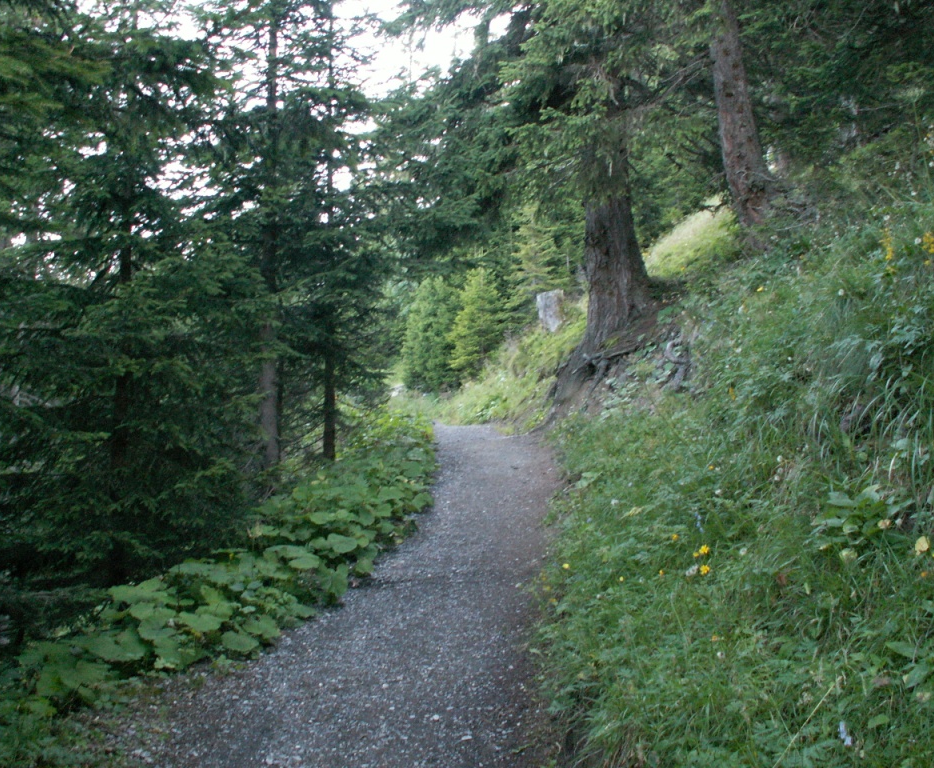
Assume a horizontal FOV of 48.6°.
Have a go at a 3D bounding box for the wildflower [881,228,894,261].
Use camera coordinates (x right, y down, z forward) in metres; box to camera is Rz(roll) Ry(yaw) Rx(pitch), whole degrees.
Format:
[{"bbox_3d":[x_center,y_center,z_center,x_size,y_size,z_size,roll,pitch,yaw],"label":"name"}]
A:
[{"bbox_3d":[1.828,-0.606,4.500,0.053,0.138,0.053,0,0,0],"label":"wildflower"}]

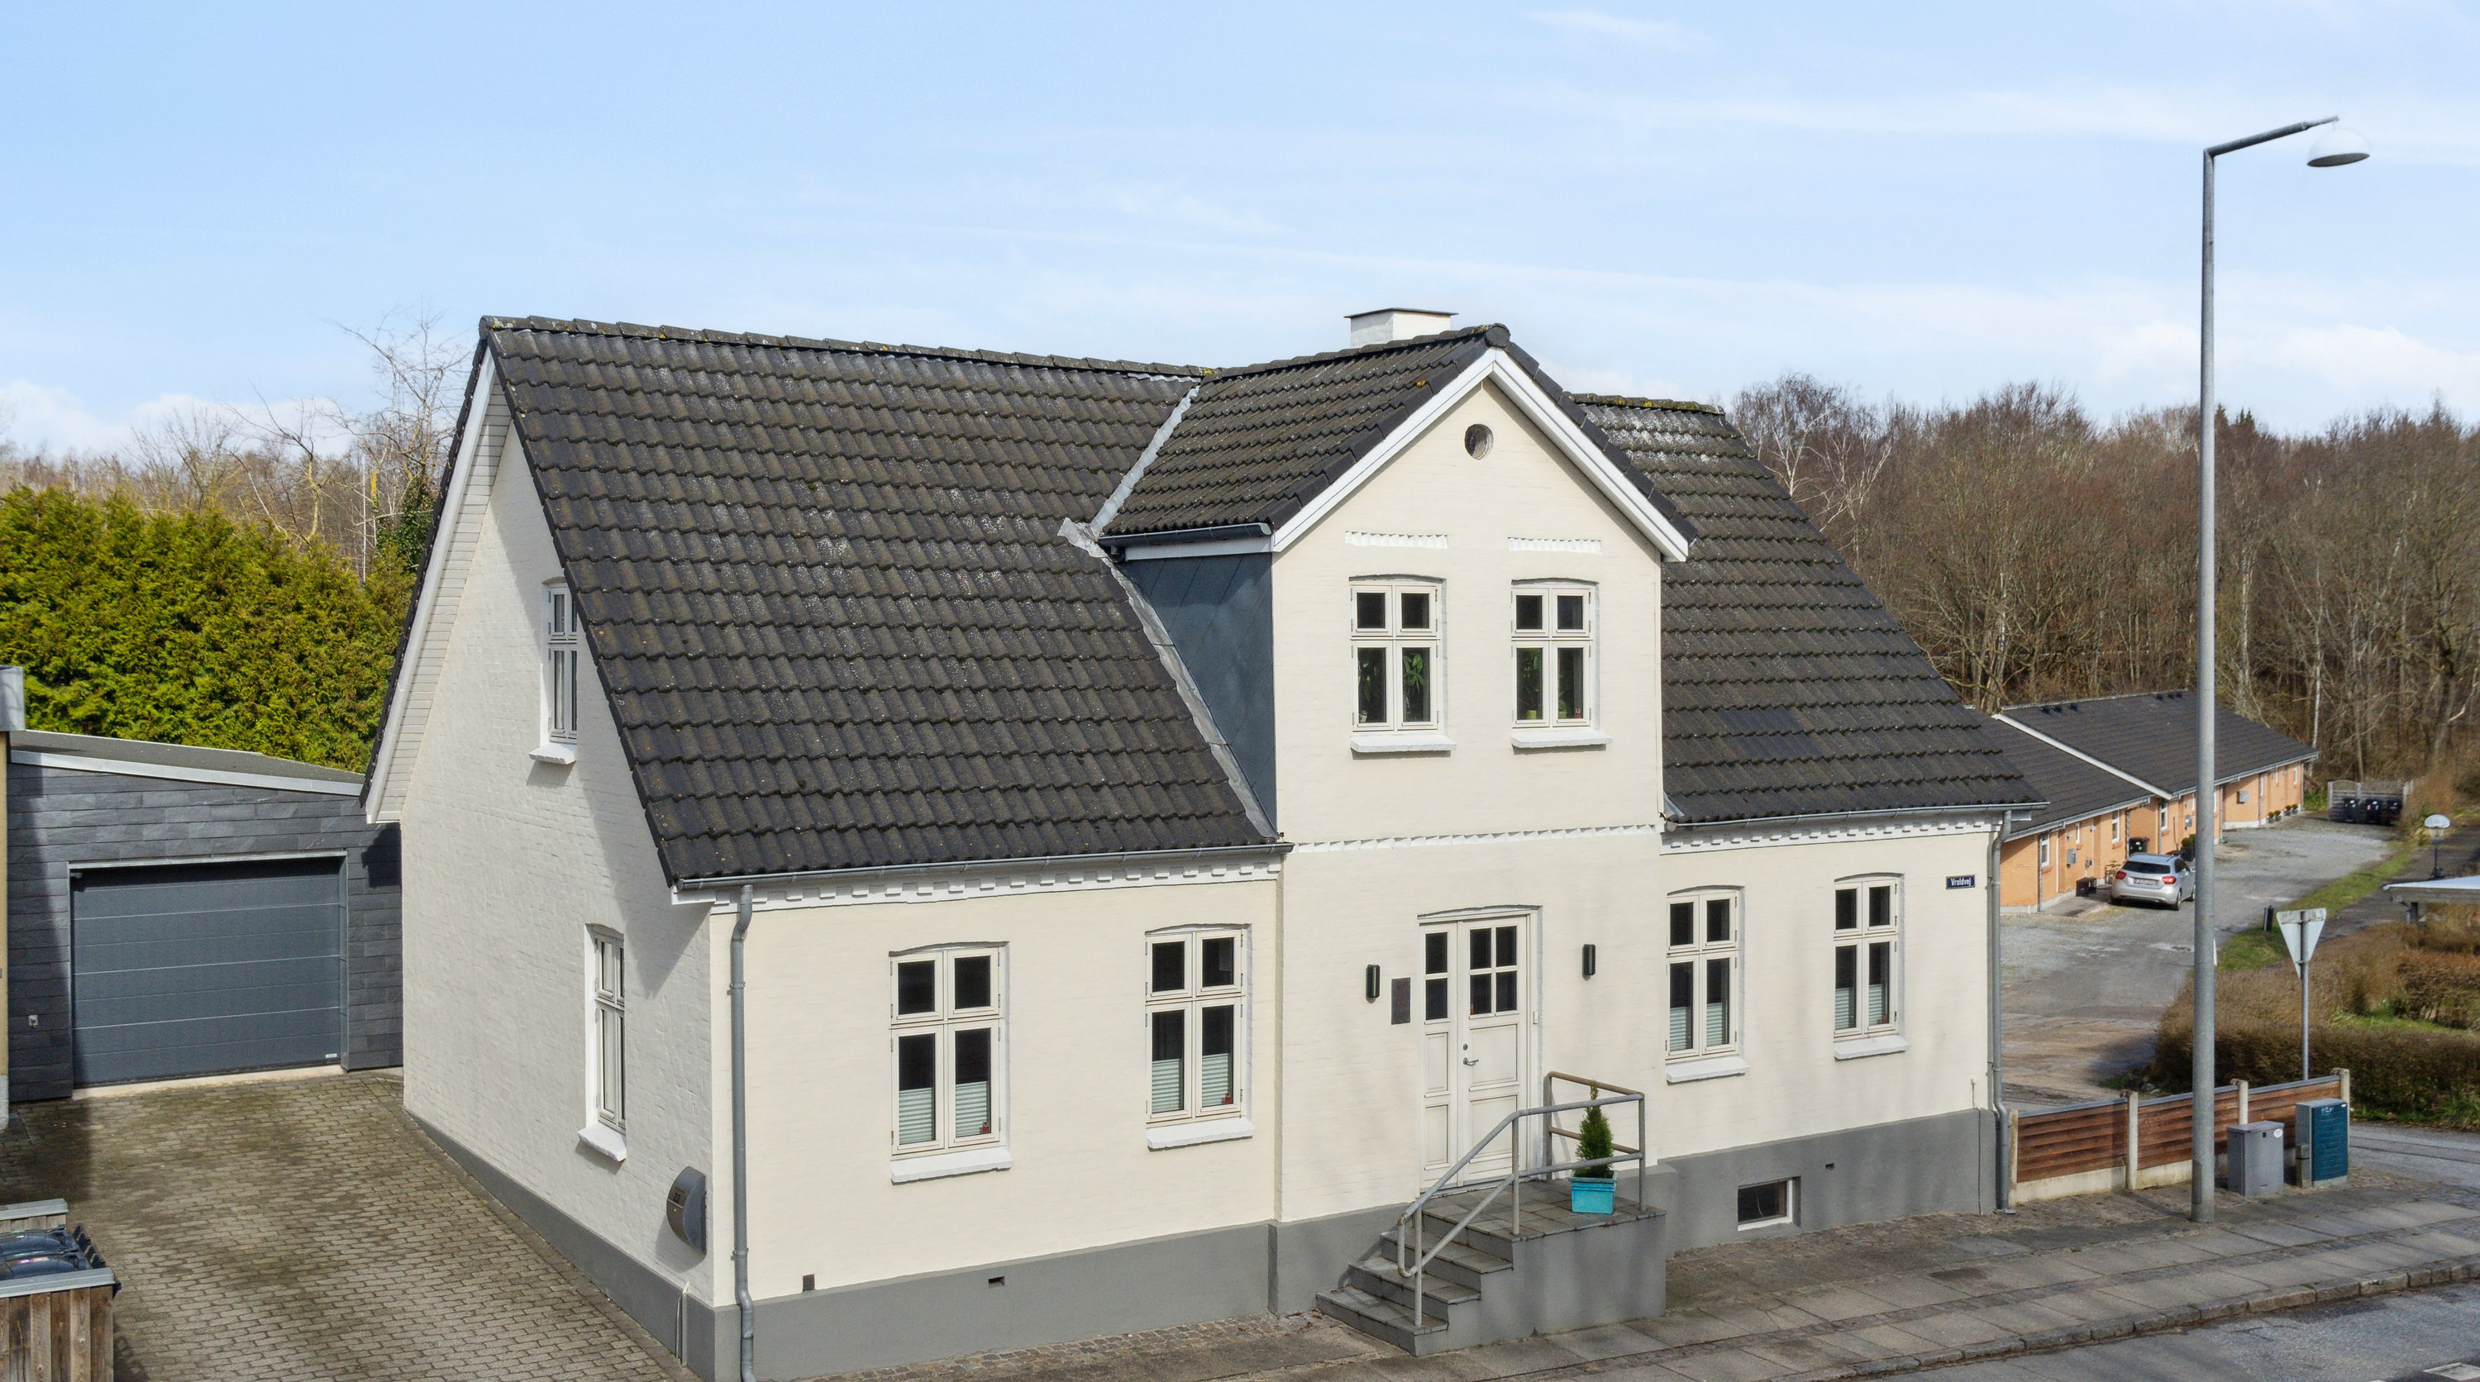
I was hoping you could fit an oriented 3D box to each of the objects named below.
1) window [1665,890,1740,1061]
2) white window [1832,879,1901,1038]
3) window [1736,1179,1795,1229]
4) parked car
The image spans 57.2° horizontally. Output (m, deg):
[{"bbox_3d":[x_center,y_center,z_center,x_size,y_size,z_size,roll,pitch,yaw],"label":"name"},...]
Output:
[{"bbox_3d":[4.034,2.470,19.933,0.895,1.440,0.140,-1,1,-31],"label":"window"},{"bbox_3d":[5.751,2.446,20.964,0.890,1.440,0.140,-1,1,-31],"label":"white window"},{"bbox_3d":[4.668,4.577,20.274,0.735,0.410,0.120,-1,1,-31],"label":"window"},{"bbox_3d":[25.160,5.170,62.600,1.790,1.440,4.300,0,1,31],"label":"parked car"}]

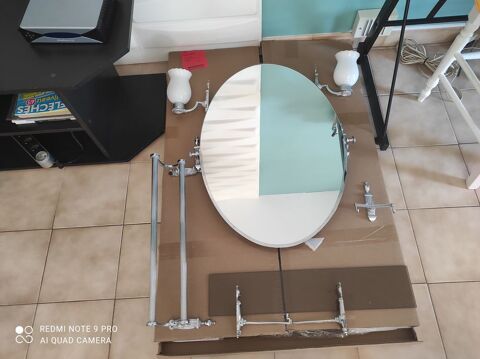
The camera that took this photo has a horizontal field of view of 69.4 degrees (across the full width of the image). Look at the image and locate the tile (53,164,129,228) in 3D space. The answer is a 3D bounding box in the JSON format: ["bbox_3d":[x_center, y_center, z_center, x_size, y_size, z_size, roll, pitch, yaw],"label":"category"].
[{"bbox_3d":[-0.701,0.075,1.657,0.323,0.010,0.323,-3,65,1],"label":"tile"}]

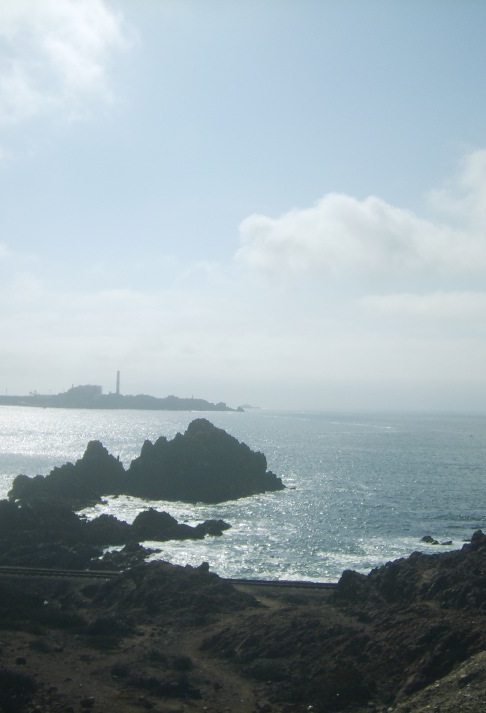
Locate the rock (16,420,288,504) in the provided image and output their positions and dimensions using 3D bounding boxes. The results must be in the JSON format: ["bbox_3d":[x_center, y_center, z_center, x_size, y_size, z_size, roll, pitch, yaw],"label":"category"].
[{"bbox_3d":[-18.880,20.208,196.340,53.000,16.000,36.000,1,-3,-5],"label":"rock"}]

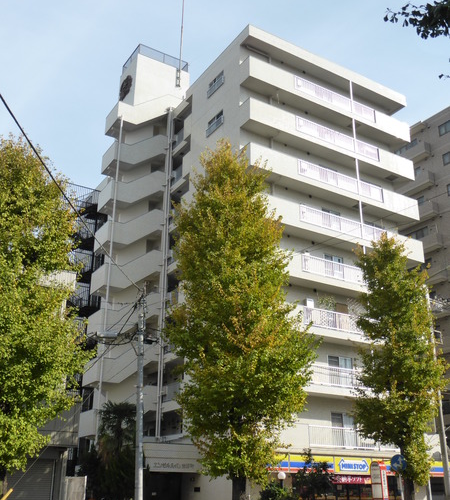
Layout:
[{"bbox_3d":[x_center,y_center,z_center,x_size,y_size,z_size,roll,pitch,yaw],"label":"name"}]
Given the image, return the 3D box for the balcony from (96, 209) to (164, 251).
[{"bbox_3d":[-6.082,-1.166,37.561,3.580,2.830,2.300,13,-24,-30],"label":"balcony"}]

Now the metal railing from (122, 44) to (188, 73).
[{"bbox_3d":[-5.206,-13.492,44.256,3.905,0.970,3.000,13,-24,-30],"label":"metal railing"}]

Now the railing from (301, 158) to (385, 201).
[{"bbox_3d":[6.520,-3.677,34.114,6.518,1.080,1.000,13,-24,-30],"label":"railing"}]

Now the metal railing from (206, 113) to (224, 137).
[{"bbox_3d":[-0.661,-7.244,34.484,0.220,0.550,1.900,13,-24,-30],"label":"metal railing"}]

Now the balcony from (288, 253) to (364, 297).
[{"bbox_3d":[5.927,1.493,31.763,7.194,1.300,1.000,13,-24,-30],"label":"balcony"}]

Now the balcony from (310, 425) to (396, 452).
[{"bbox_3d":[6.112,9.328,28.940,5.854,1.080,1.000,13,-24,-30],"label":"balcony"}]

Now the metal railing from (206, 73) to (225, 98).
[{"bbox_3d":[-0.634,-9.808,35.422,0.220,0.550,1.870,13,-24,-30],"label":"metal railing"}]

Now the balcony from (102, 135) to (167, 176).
[{"bbox_3d":[-6.019,-6.330,39.484,3.570,2.850,2.200,13,-24,-30],"label":"balcony"}]

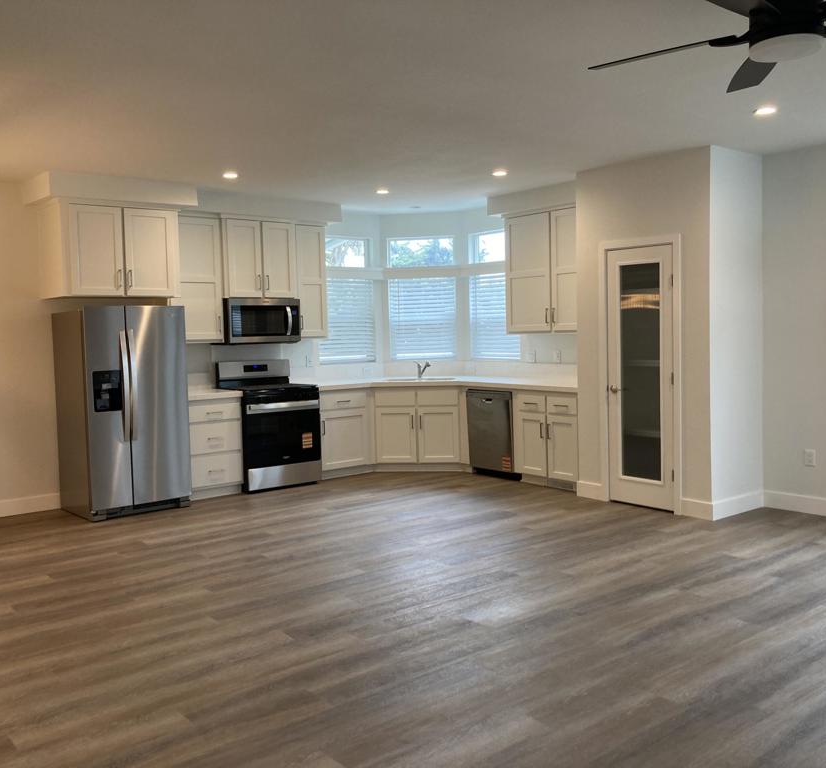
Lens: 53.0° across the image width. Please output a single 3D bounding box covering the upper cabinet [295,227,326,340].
[{"bbox_3d":[-1.096,-1.013,8.317,0.320,1.115,0.340,-4,4,-38],"label":"upper cabinet"}]

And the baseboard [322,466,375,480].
[{"bbox_3d":[-0.657,0.877,8.320,0.670,0.100,0.017,-4,4,-38],"label":"baseboard"}]

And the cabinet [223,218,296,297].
[{"bbox_3d":[-1.531,-1.167,7.914,0.792,0.721,0.355,-4,5,-39],"label":"cabinet"}]

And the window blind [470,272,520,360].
[{"bbox_3d":[0.854,-0.695,8.664,0.050,0.890,0.737,-4,5,-39],"label":"window blind"}]

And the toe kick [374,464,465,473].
[{"bbox_3d":[0.053,0.858,8.465,0.950,0.093,0.025,-1,3,4],"label":"toe kick"}]

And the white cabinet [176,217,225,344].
[{"bbox_3d":[-2.035,-0.936,7.586,0.515,1.140,0.325,-4,4,-38],"label":"white cabinet"}]

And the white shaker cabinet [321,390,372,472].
[{"bbox_3d":[-0.842,0.436,8.378,0.614,0.800,0.619,-4,5,-39],"label":"white shaker cabinet"}]

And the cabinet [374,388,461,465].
[{"bbox_3d":[0.089,0.393,8.564,0.879,0.780,0.620,-1,4,8],"label":"cabinet"}]

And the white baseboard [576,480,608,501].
[{"bbox_3d":[1.477,0.893,6.901,0.016,0.126,0.310,-4,4,-38],"label":"white baseboard"}]

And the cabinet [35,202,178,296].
[{"bbox_3d":[-2.534,-1.085,6.934,0.957,0.739,0.615,-4,5,-39],"label":"cabinet"}]

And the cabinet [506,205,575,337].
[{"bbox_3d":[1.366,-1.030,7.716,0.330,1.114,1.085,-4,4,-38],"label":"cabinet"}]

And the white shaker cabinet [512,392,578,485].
[{"bbox_3d":[1.411,0.441,7.519,0.636,0.800,0.760,-4,5,-39],"label":"white shaker cabinet"}]

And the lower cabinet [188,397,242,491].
[{"bbox_3d":[-1.933,0.529,7.495,0.575,0.820,0.619,-4,5,-39],"label":"lower cabinet"}]

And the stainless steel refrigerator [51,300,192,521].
[{"bbox_3d":[-2.410,0.207,6.910,0.825,1.680,0.840,-4,5,-39],"label":"stainless steel refrigerator"}]

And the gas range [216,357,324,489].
[{"bbox_3d":[-1.379,0.374,7.921,0.765,1.190,0.675,-4,4,-38],"label":"gas range"}]

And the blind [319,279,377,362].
[{"bbox_3d":[-0.702,-0.673,8.873,0.727,0.890,0.050,-4,5,-39],"label":"blind"}]

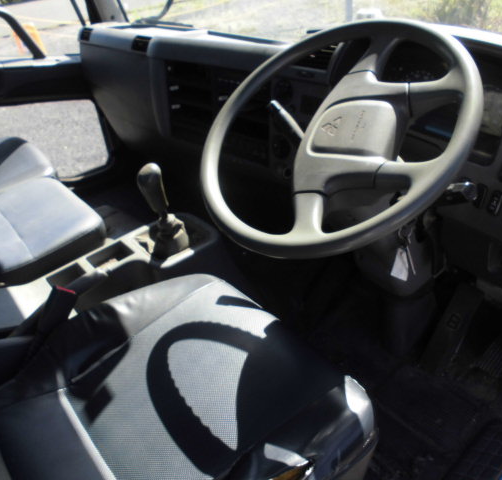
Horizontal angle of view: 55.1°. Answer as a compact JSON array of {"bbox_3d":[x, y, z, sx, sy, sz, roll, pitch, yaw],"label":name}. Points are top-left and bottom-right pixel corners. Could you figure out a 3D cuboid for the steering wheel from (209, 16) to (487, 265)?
[{"bbox_3d":[0.122,-0.152,0.732,0.426,0.100,0.426,-51,49,-5],"label":"steering wheel"}]

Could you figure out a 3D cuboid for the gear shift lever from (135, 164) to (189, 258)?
[{"bbox_3d":[-0.188,-0.068,1.008,0.085,0.215,0.085,-30,39,-27],"label":"gear shift lever"}]

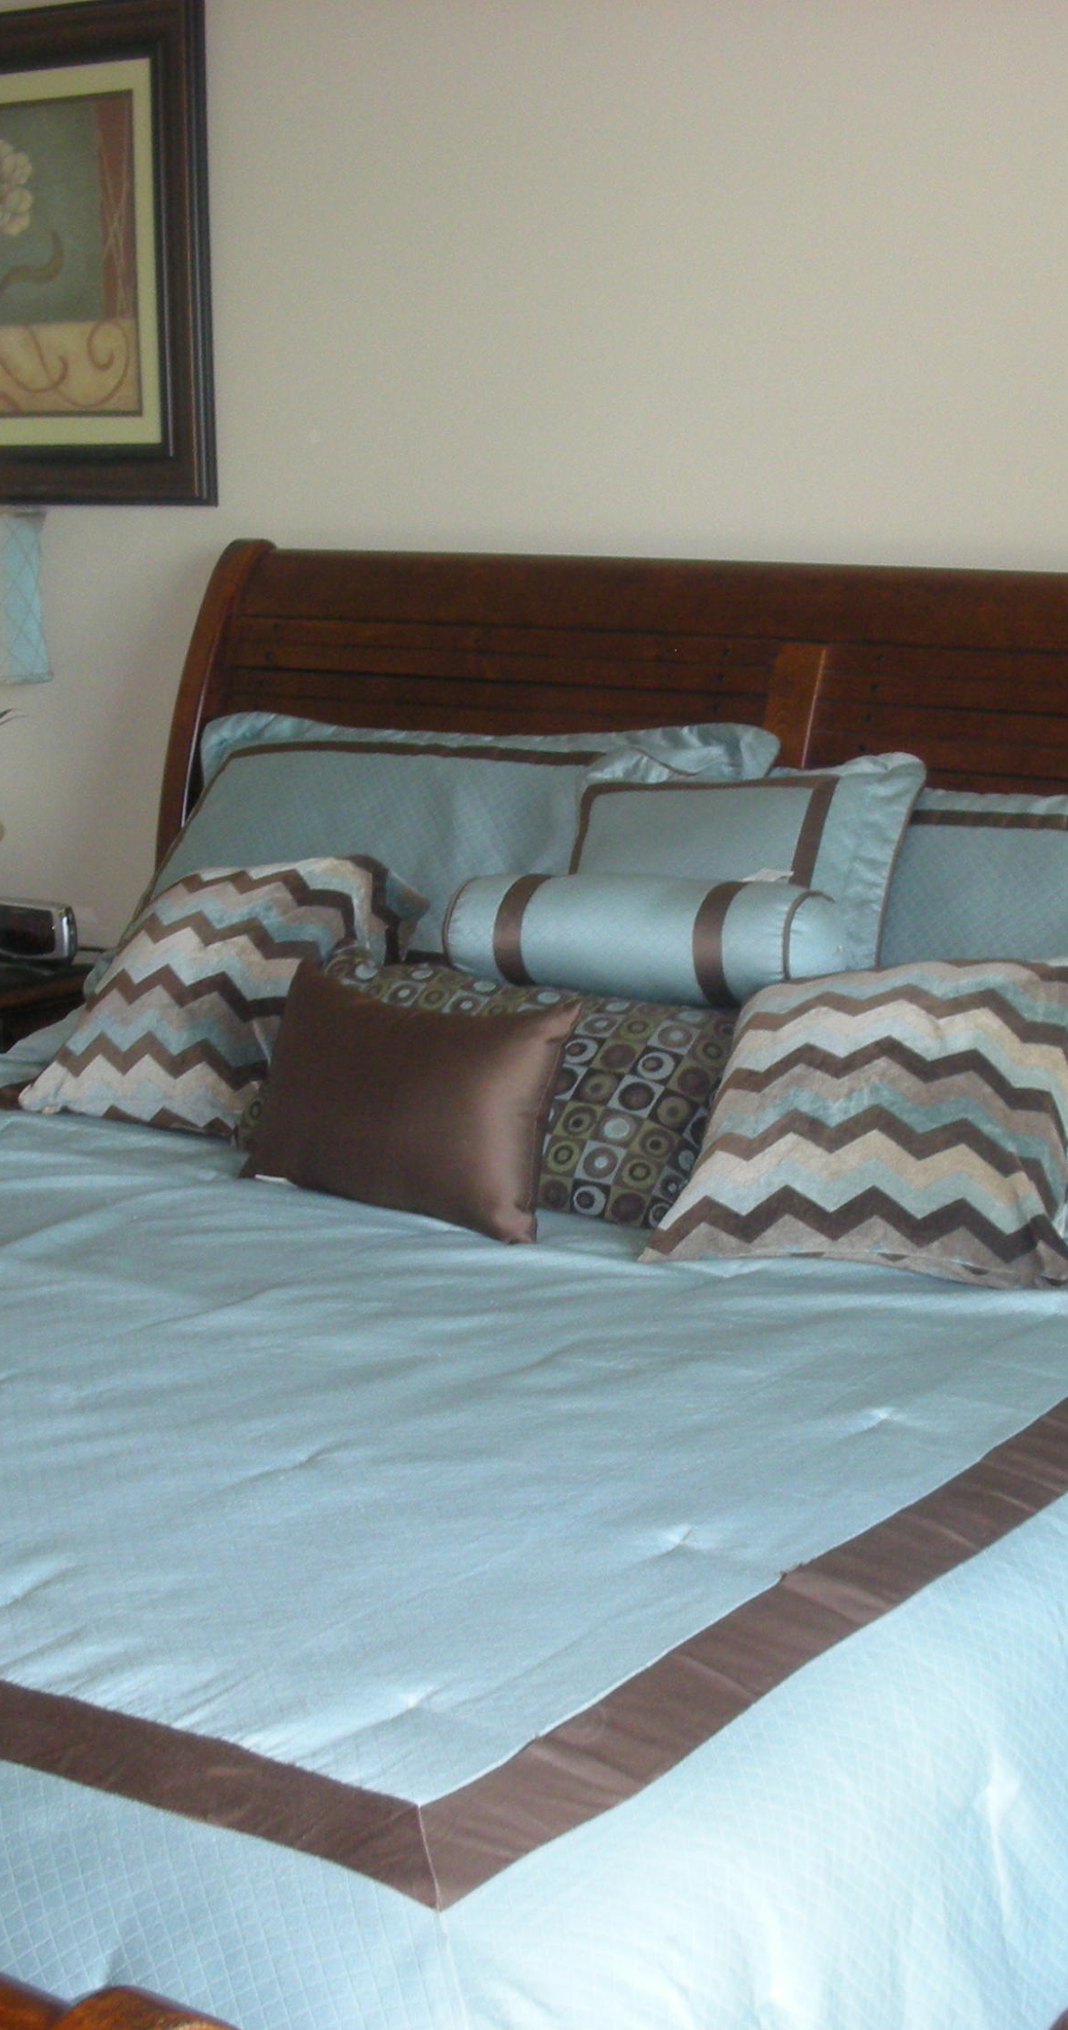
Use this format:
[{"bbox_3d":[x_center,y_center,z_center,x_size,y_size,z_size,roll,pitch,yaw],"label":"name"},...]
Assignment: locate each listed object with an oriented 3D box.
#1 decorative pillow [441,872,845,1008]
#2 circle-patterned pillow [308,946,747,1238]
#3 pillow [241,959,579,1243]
[{"bbox_3d":[0.122,-0.099,3.128,0.480,0.140,0.140,7,14,31],"label":"decorative pillow"},{"bbox_3d":[-0.012,0.054,3.115,0.590,0.310,0.140,8,-24,33],"label":"circle-patterned pillow"},{"bbox_3d":[-0.134,0.084,2.931,0.390,0.260,0.130,9,-13,35],"label":"pillow"}]

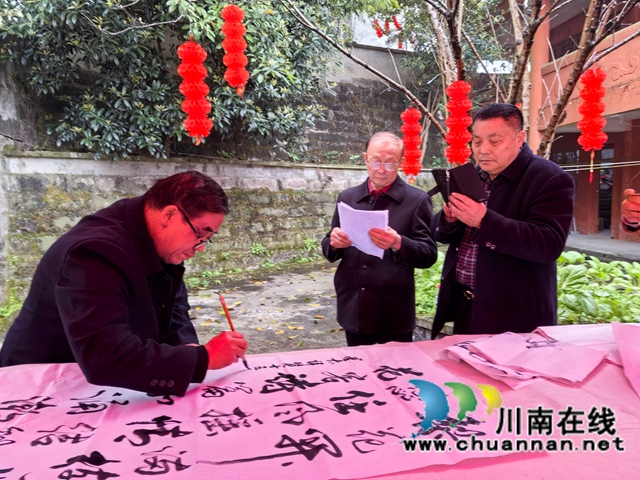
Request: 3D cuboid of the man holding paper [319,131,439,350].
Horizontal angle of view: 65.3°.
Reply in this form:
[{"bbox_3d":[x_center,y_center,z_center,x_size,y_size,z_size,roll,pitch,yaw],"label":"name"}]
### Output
[{"bbox_3d":[0.280,0.330,2.380,0.570,1.660,0.450,2,6,22],"label":"man holding paper"}]

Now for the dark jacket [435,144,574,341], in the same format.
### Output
[{"bbox_3d":[0.690,0.035,1.900,0.480,0.800,0.580,-4,7,-38],"label":"dark jacket"}]

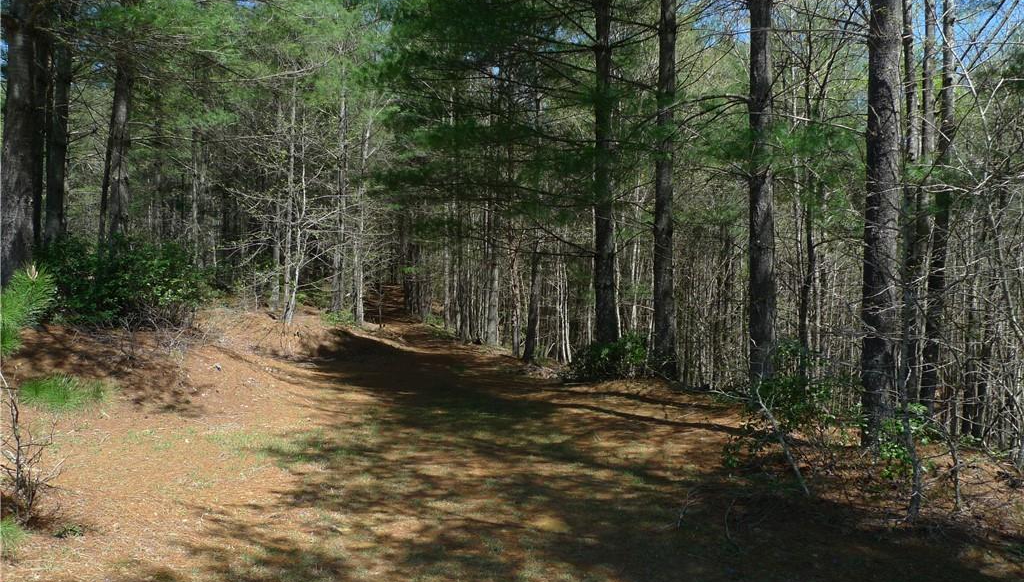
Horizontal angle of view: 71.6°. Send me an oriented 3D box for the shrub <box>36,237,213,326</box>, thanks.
[{"bbox_3d":[-5.760,-0.140,10.500,2.250,1.320,1.600,1,0,0],"label":"shrub"}]

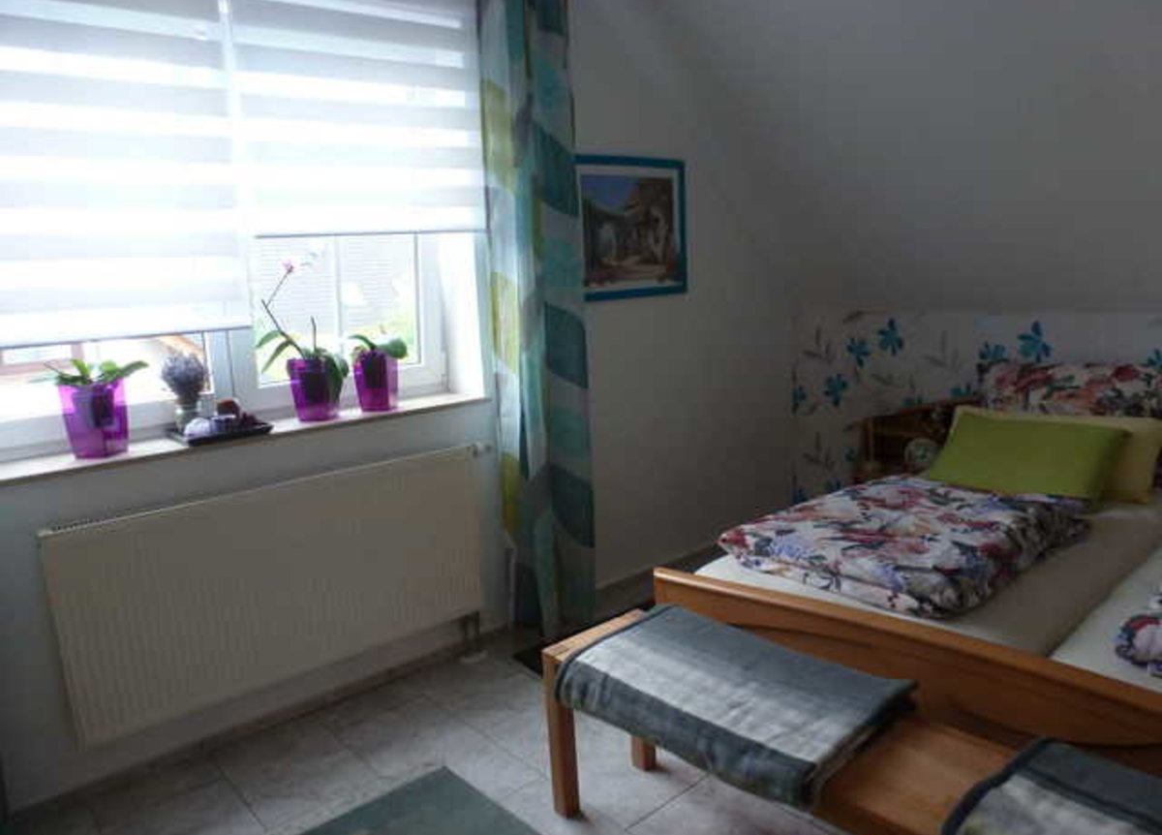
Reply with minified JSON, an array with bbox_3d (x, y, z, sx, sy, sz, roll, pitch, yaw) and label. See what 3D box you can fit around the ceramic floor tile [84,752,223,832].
[{"bbox_3d":[-1.123,0.988,2.134,0.302,0.010,0.180,-10,11,-39],"label":"ceramic floor tile"}]

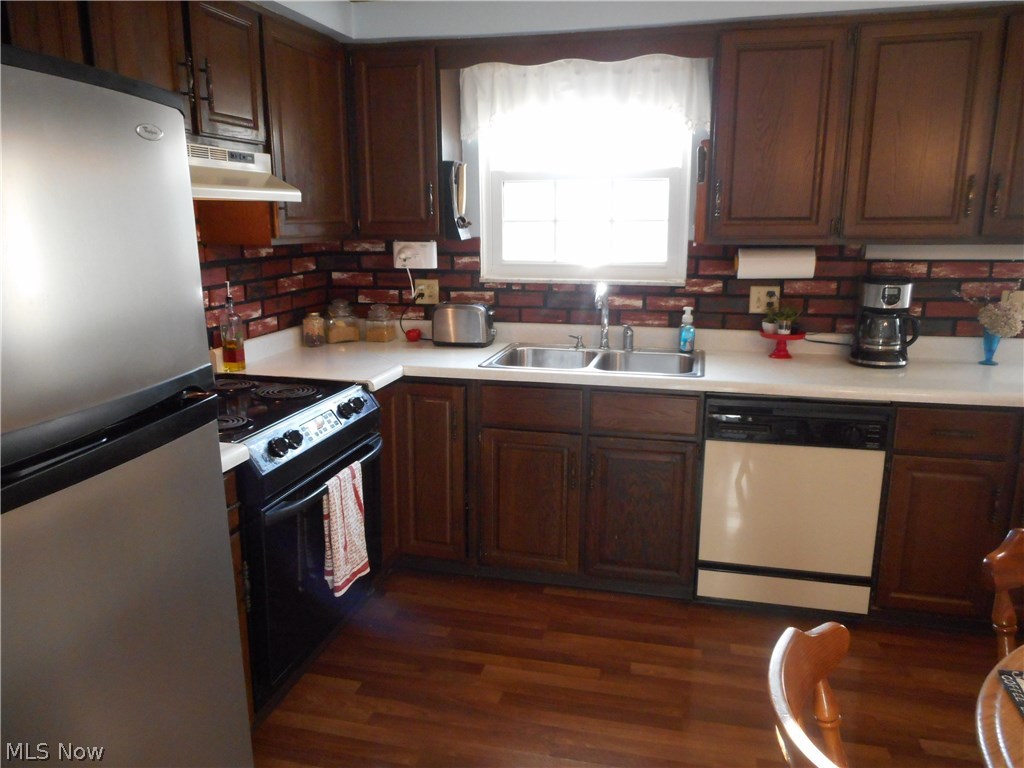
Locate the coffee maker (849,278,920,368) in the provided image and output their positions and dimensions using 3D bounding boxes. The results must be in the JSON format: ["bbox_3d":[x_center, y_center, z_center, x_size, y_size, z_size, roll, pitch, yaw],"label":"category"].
[{"bbox_3d":[1.449,-0.243,2.872,0.222,0.337,0.225,2,12,11],"label":"coffee maker"}]

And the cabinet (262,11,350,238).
[{"bbox_3d":[-0.891,-0.922,2.816,0.317,0.752,0.630,3,12,14],"label":"cabinet"}]

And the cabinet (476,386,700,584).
[{"bbox_3d":[0.345,0.360,3.125,0.887,0.860,0.595,3,12,14],"label":"cabinet"}]

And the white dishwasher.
[{"bbox_3d":[1.069,0.398,2.945,0.604,0.840,0.600,3,12,14],"label":"white dishwasher"}]

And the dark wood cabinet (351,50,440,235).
[{"bbox_3d":[-0.441,-1.003,3.177,0.400,0.755,0.335,3,12,14],"label":"dark wood cabinet"}]

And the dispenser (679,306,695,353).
[{"bbox_3d":[0.749,-0.231,3.138,0.062,0.194,0.055,3,12,14],"label":"dispenser"}]

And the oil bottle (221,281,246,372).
[{"bbox_3d":[-1.038,-0.217,2.757,0.066,0.335,0.066,7,14,31],"label":"oil bottle"}]

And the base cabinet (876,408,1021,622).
[{"bbox_3d":[1.554,0.422,2.829,0.391,0.860,0.595,3,12,14],"label":"base cabinet"}]

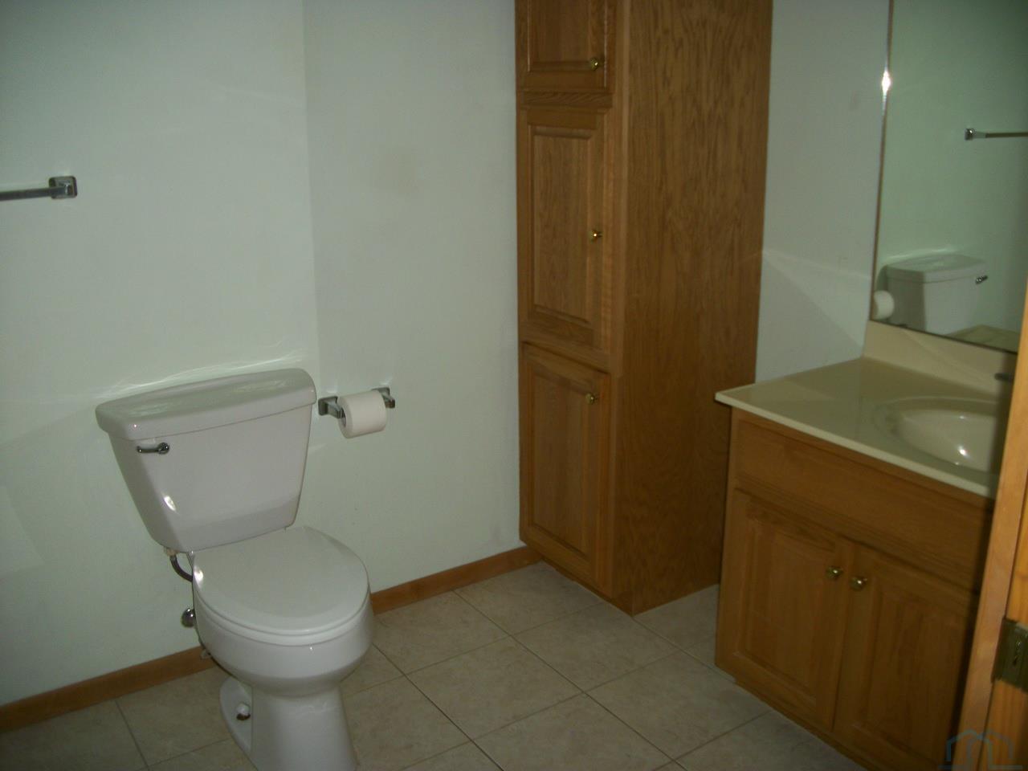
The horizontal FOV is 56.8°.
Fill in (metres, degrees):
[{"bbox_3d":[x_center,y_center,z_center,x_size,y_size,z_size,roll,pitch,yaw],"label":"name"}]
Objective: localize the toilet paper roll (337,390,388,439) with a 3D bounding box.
[{"bbox_3d":[-0.410,0.079,2.566,0.100,0.112,0.112,-11,19,-32],"label":"toilet paper roll"}]

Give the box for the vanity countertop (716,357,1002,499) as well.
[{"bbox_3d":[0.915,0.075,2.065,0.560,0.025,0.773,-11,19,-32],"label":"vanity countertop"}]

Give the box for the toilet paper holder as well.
[{"bbox_3d":[-0.417,0.051,2.591,0.212,0.050,0.075,-11,19,-32],"label":"toilet paper holder"}]

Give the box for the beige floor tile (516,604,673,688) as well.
[{"bbox_3d":[0.226,0.726,2.657,0.330,0.010,0.330,-11,19,-32],"label":"beige floor tile"}]

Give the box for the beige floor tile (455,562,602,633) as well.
[{"bbox_3d":[0.043,0.651,2.921,0.330,0.010,0.325,-11,19,-32],"label":"beige floor tile"}]

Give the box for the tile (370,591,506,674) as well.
[{"bbox_3d":[-0.234,0.706,2.743,0.330,0.010,0.325,-11,19,-32],"label":"tile"}]

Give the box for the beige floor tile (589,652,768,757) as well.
[{"bbox_3d":[0.411,0.801,2.390,0.330,0.010,0.330,-11,19,-32],"label":"beige floor tile"}]

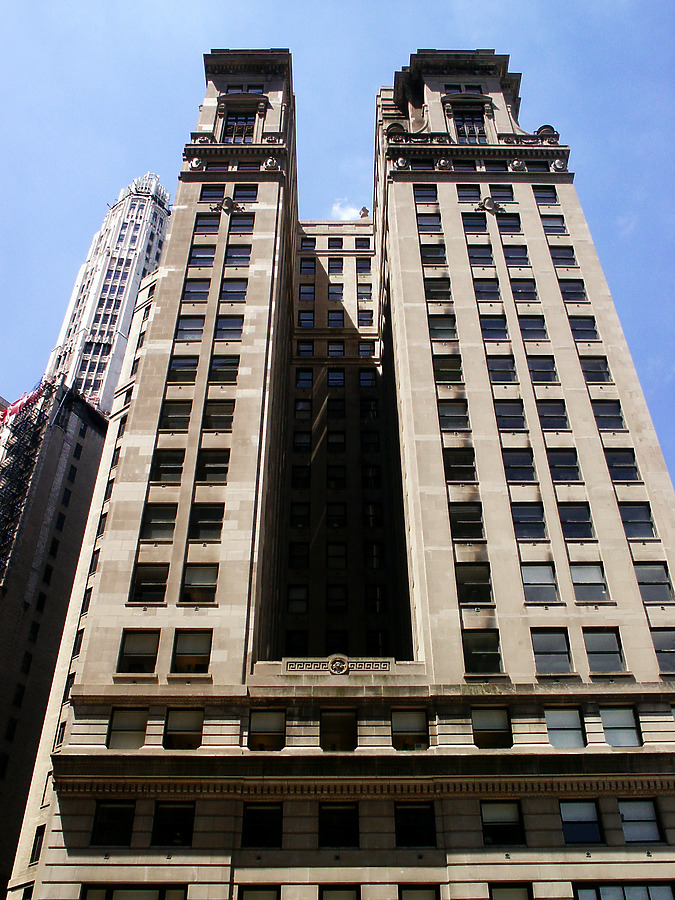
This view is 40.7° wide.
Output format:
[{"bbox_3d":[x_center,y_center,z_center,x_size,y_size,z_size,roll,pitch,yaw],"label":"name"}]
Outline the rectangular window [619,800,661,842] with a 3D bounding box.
[{"bbox_3d":[11.566,14.228,34.852,1.480,1.660,0.250,0,-42,0],"label":"rectangular window"}]

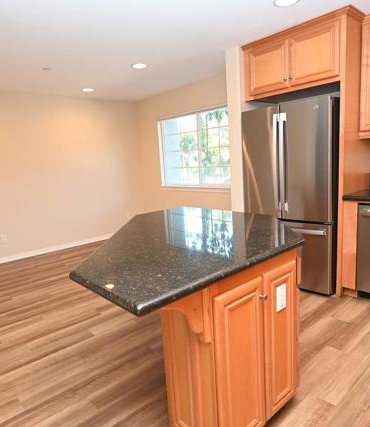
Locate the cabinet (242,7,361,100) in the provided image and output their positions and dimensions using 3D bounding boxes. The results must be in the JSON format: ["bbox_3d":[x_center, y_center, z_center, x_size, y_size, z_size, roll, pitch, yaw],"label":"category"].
[{"bbox_3d":[1.215,-1.466,3.182,0.712,0.546,1.074,-12,12,-41],"label":"cabinet"}]

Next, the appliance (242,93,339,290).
[{"bbox_3d":[1.206,-0.189,3.354,0.810,1.789,0.930,-12,12,-41],"label":"appliance"}]

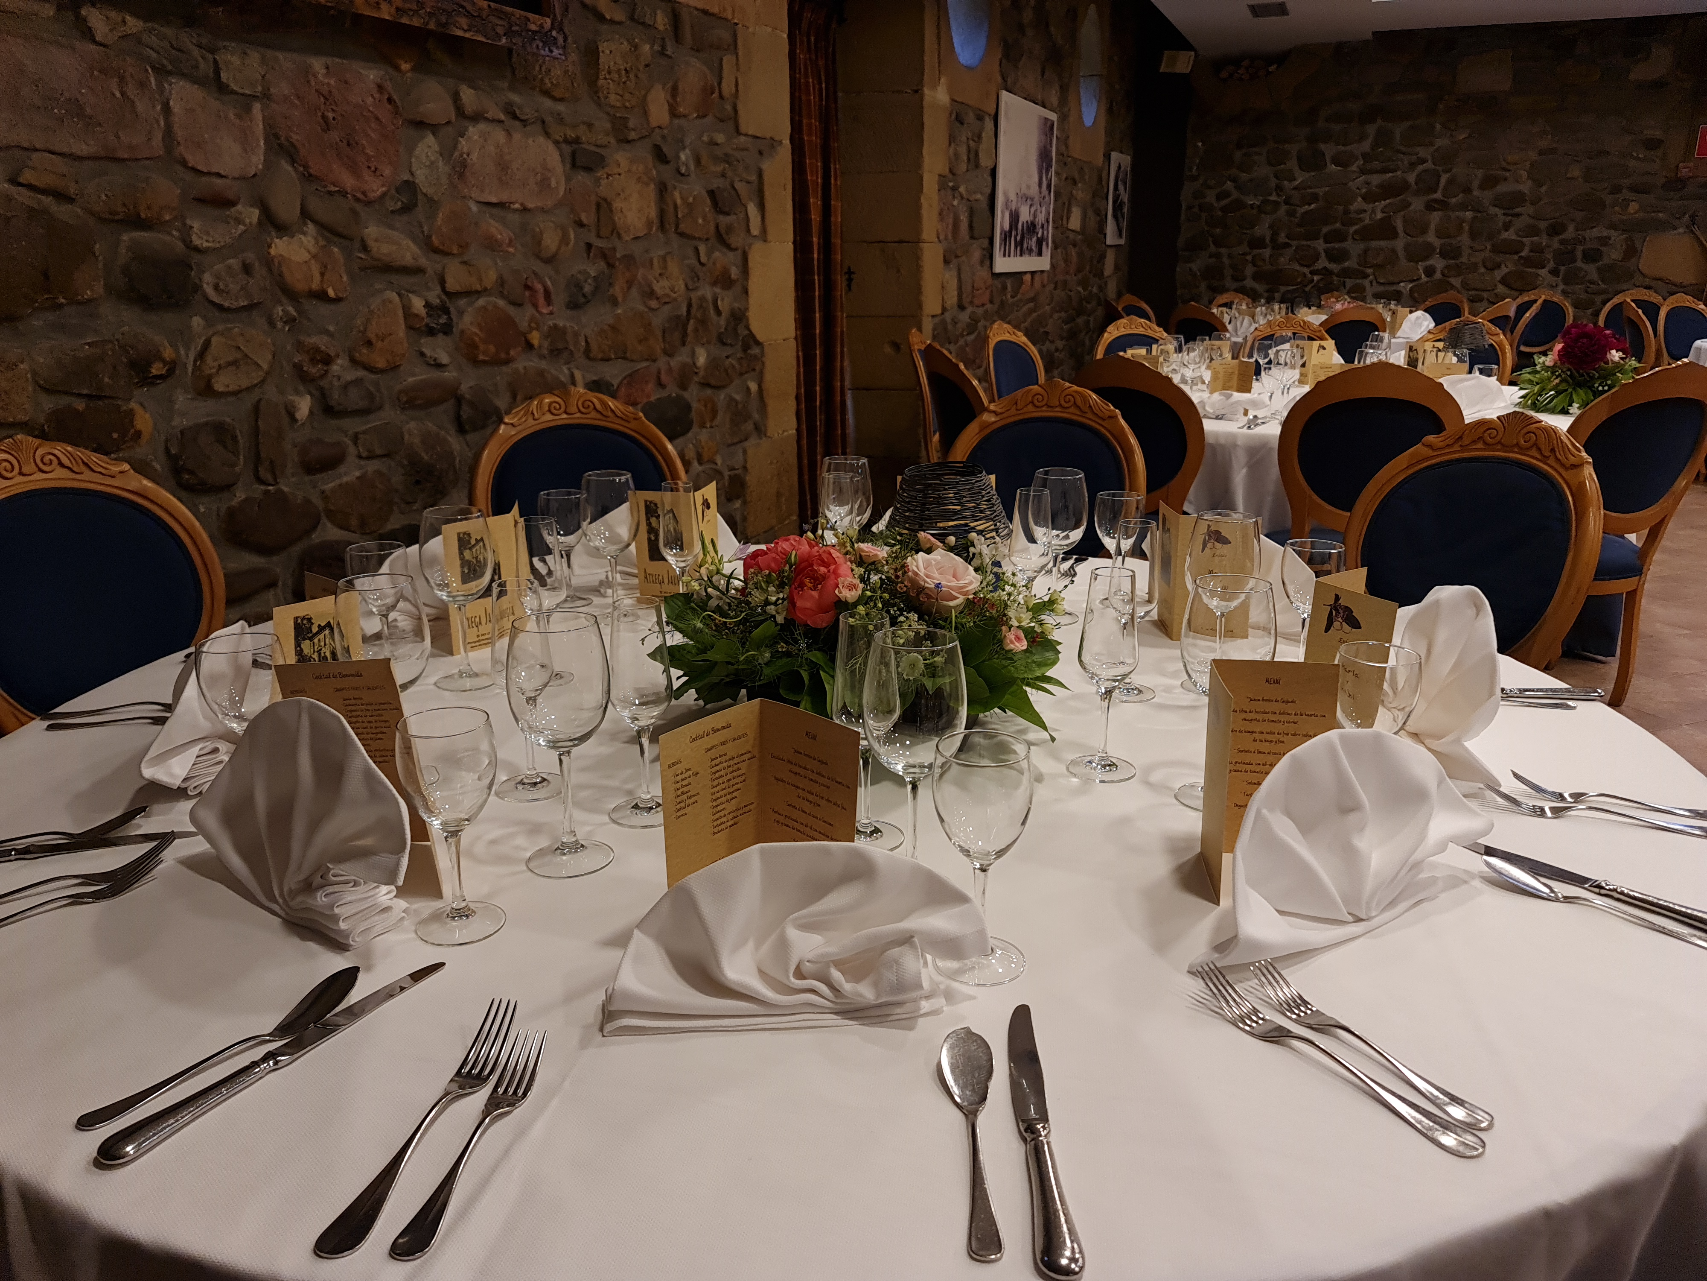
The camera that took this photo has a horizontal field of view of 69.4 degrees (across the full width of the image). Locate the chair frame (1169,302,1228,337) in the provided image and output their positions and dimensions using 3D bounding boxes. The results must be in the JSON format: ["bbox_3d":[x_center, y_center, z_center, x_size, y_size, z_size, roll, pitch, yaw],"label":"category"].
[{"bbox_3d":[2.180,-1.526,7.454,0.560,0.980,0.485,-15,22,-39],"label":"chair frame"}]

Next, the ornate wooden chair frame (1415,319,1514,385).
[{"bbox_3d":[2.920,-1.098,6.158,0.490,0.980,0.560,13,21,37],"label":"ornate wooden chair frame"}]

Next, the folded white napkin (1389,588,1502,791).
[{"bbox_3d":[0.580,0.037,1.211,0.090,0.165,0.210,6,18,19],"label":"folded white napkin"}]

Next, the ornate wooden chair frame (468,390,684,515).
[{"bbox_3d":[-0.500,-0.011,2.600,0.490,0.980,0.560,-6,18,-20],"label":"ornate wooden chair frame"}]

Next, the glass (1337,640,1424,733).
[{"bbox_3d":[0.460,0.087,1.100,0.072,0.167,0.072,0,17,0],"label":"glass"}]

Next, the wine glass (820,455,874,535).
[{"bbox_3d":[-0.010,-0.163,1.842,0.081,0.212,0.081,0,17,0],"label":"wine glass"}]

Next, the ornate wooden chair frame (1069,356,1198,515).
[{"bbox_3d":[0.920,-0.379,3.805,0.490,0.980,0.560,10,19,28],"label":"ornate wooden chair frame"}]

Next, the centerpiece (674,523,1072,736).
[{"bbox_3d":[0.012,-0.030,1.434,0.450,0.195,0.370,0,17,0],"label":"centerpiece"}]

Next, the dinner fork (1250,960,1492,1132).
[{"bbox_3d":[0.333,0.257,0.798,0.024,0.022,0.176,-10,20,-30],"label":"dinner fork"}]

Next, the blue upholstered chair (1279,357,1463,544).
[{"bbox_3d":[1.398,-0.290,3.446,0.485,0.980,0.560,5,18,17],"label":"blue upholstered chair"}]

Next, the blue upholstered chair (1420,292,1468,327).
[{"bbox_3d":[4.027,-1.925,8.729,0.560,0.980,0.485,-12,20,-32],"label":"blue upholstered chair"}]

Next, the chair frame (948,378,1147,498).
[{"bbox_3d":[0.385,-0.058,2.753,0.490,0.980,0.560,4,18,14],"label":"chair frame"}]

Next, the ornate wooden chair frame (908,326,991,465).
[{"bbox_3d":[0.516,-0.647,4.720,0.550,0.975,0.490,-8,18,-24],"label":"ornate wooden chair frame"}]

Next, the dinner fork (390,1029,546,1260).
[{"bbox_3d":[-0.208,0.270,0.684,0.023,0.020,0.180,3,17,9],"label":"dinner fork"}]

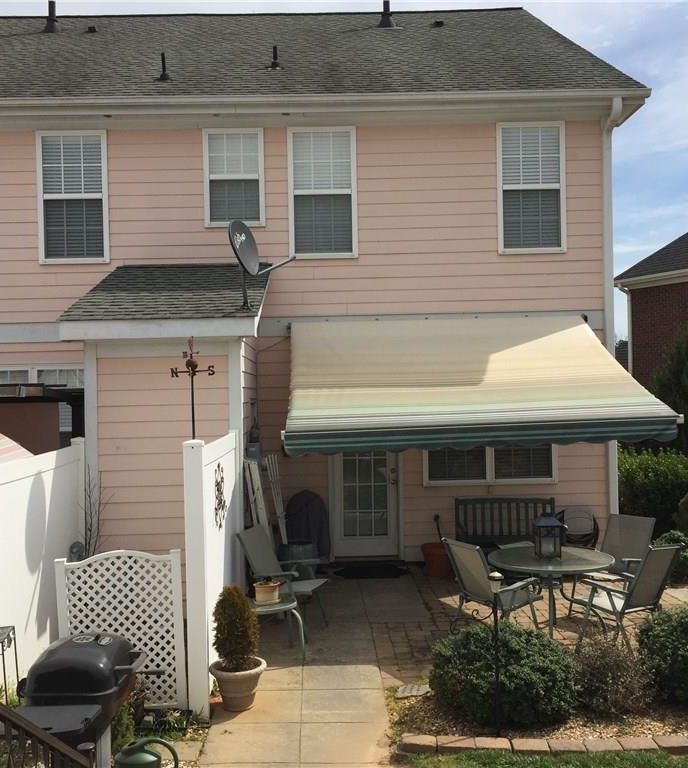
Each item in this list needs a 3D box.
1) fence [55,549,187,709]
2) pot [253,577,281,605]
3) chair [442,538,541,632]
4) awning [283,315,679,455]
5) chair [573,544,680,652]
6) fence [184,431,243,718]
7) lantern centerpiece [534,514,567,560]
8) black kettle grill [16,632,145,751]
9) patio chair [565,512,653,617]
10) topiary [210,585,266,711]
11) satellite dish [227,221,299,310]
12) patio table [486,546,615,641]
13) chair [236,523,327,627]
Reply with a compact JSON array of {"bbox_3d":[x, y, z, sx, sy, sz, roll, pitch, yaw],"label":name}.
[{"bbox_3d":[-1.499,1.654,5.780,0.840,1.060,0.060,-3,2,-6],"label":"fence"},{"bbox_3d":[-0.664,1.789,7.427,0.235,0.180,0.235,-1,0,0],"label":"pot"},{"bbox_3d":[1.318,1.828,7.524,0.730,0.950,0.600,-1,0,-29],"label":"chair"},{"bbox_3d":[1.265,-0.096,9.270,3.740,1.460,2.640,-1,-1,-2],"label":"awning"},{"bbox_3d":[2.274,1.696,6.817,0.570,0.920,0.710,0,-1,-40],"label":"chair"},{"bbox_3d":[-0.988,1.301,6.906,0.130,1.860,2.660,-1,-1,-2],"label":"fence"},{"bbox_3d":[1.850,1.373,7.777,0.235,0.400,0.235,-1,0,13],"label":"lantern centerpiece"},{"bbox_3d":[-1.130,1.646,3.755,0.550,1.070,1.080,-1,-1,-2],"label":"black kettle grill"},{"bbox_3d":[2.510,1.709,7.998,0.710,0.920,0.570,-1,-1,-38],"label":"patio chair"},{"bbox_3d":[-0.775,1.907,6.224,0.420,0.870,0.420,-1,0,0],"label":"topiary"},{"bbox_3d":[-0.784,-1.155,8.162,0.580,0.860,0.500,-2,-1,27],"label":"satellite dish"},{"bbox_3d":[1.882,1.932,7.740,1.150,0.720,1.150,-1,0,0],"label":"patio table"},{"bbox_3d":[-0.559,1.861,8.075,0.730,0.950,0.600,-1,0,18],"label":"chair"}]

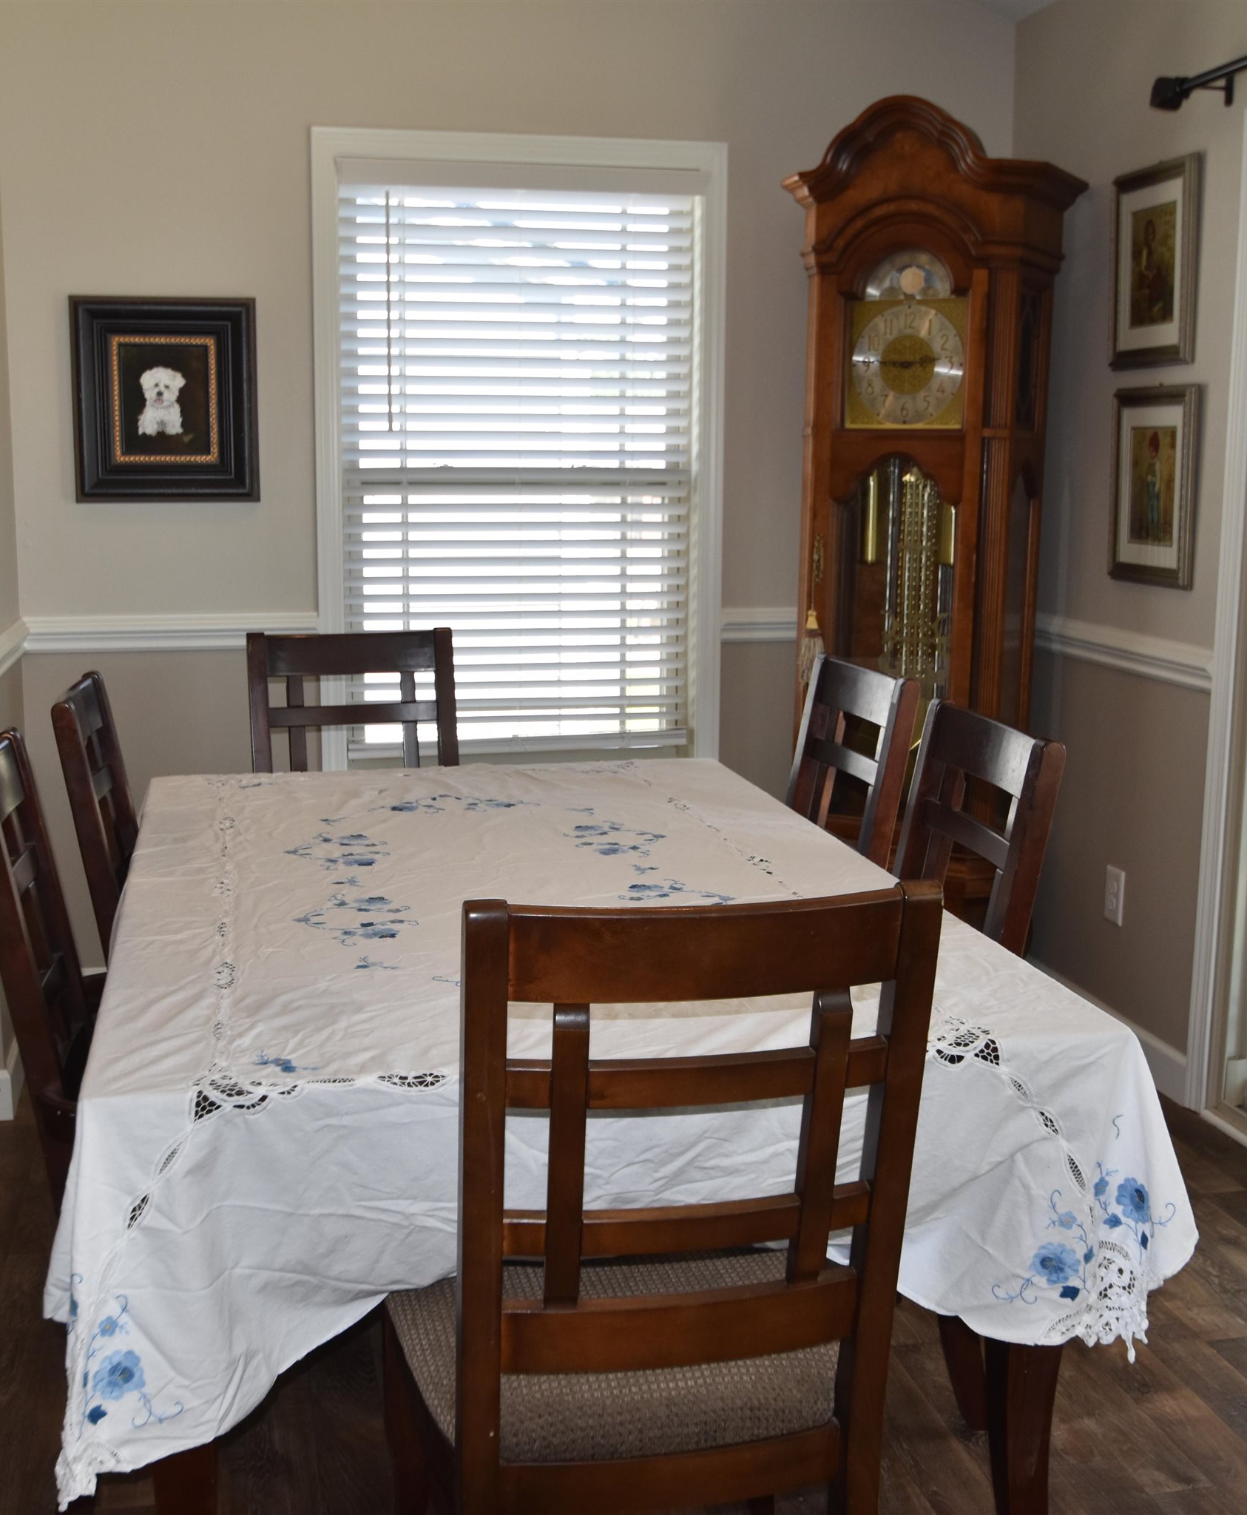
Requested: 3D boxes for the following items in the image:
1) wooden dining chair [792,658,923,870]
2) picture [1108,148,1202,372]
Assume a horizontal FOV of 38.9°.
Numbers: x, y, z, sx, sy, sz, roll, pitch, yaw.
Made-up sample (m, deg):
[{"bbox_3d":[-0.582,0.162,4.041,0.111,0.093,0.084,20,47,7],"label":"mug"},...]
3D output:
[{"bbox_3d":[0.208,0.326,3.414,0.550,0.990,0.465,-2,10,-14],"label":"wooden dining chair"},{"bbox_3d":[1.149,-1.063,3.828,0.025,0.420,0.330,-2,10,-13],"label":"picture"}]

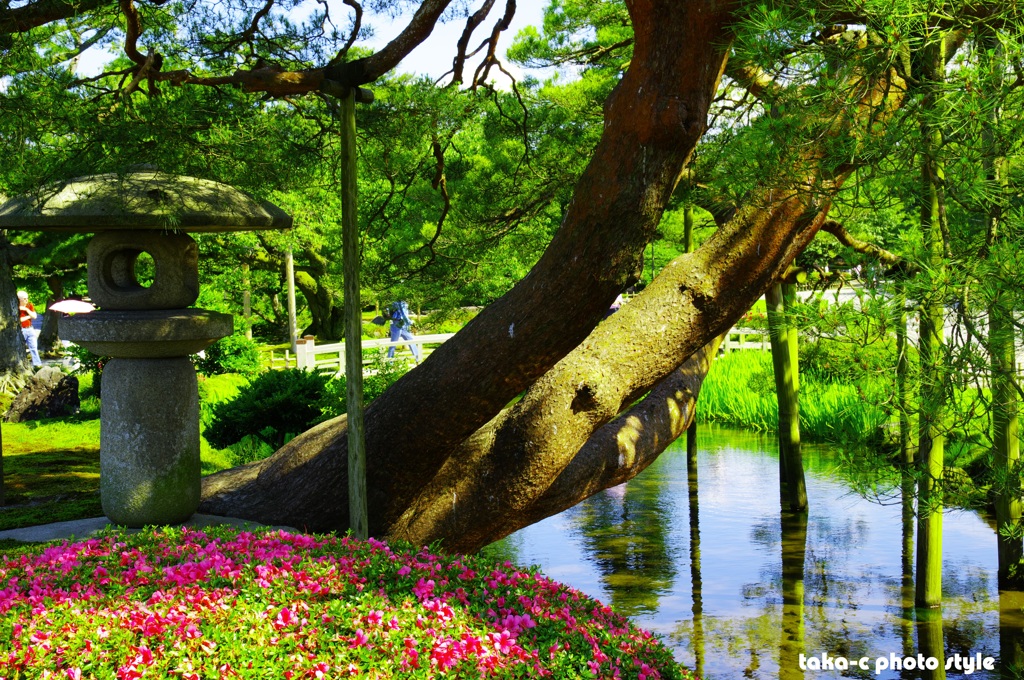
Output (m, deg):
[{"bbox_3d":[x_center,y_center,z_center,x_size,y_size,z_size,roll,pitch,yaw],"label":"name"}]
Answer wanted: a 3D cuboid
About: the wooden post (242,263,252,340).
[{"bbox_3d":[-7.012,-0.954,32.446,0.170,2.206,0.170,-2,3,0],"label":"wooden post"}]

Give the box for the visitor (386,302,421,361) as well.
[{"bbox_3d":[-2.388,-0.284,26.760,0.700,1.644,0.550,0,3,-6],"label":"visitor"}]

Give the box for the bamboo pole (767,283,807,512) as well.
[{"bbox_3d":[2.437,0.507,10.850,0.165,2.063,0.165,-6,3,0],"label":"bamboo pole"}]

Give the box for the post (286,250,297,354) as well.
[{"bbox_3d":[-5.296,-0.955,29.438,0.170,2.543,0.170,-2,3,0],"label":"post"}]

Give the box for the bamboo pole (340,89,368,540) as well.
[{"bbox_3d":[-0.978,-0.138,7.531,0.107,2.825,0.107,-1,3,0],"label":"bamboo pole"}]

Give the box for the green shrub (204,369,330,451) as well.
[{"bbox_3d":[-2.368,0.676,11.780,1.250,0.823,1.150,0,3,0],"label":"green shrub"}]

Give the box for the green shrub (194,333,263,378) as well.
[{"bbox_3d":[-5.021,0.273,21.480,1.250,0.810,1.100,0,3,0],"label":"green shrub"}]

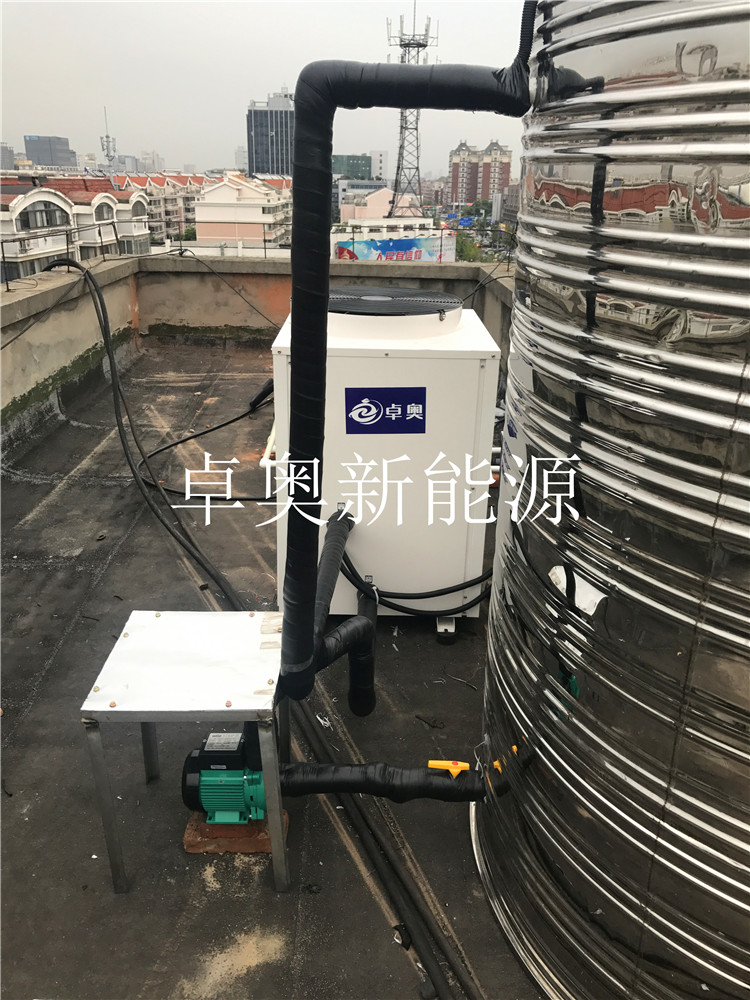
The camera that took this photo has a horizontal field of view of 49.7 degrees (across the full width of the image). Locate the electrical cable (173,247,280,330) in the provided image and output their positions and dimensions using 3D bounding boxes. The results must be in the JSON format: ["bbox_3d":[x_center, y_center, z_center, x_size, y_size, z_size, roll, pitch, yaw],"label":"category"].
[{"bbox_3d":[-1.212,-1.726,6.602,0.920,0.680,0.250,1,23,0],"label":"electrical cable"}]

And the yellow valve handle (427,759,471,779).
[{"bbox_3d":[0.183,0.659,1.988,0.103,0.042,0.024,1,23,0],"label":"yellow valve handle"}]

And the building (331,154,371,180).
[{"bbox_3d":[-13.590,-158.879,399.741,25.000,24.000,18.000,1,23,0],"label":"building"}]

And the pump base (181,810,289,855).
[{"bbox_3d":[-0.336,0.813,1.995,0.243,0.054,0.108,1,23,0],"label":"pump base"}]

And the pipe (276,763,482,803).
[{"bbox_3d":[0.014,0.702,2.007,0.530,0.085,0.085,1,23,0],"label":"pipe"}]

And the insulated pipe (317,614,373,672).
[{"bbox_3d":[-0.079,0.364,2.046,0.080,0.080,0.194,18,28,36],"label":"insulated pipe"}]

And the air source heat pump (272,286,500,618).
[{"bbox_3d":[0.027,-0.200,2.939,0.693,1.037,0.705,1,23,0],"label":"air source heat pump"}]

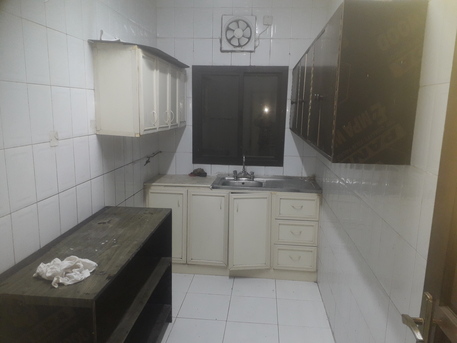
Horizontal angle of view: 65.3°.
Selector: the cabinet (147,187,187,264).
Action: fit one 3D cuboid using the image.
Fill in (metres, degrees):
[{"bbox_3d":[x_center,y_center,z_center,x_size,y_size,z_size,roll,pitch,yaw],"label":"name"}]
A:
[{"bbox_3d":[-0.589,0.506,3.818,0.415,0.795,0.500,2,10,6],"label":"cabinet"}]

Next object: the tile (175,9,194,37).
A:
[{"bbox_3d":[-0.457,-1.547,3.728,0.200,0.303,0.012,2,10,5],"label":"tile"}]

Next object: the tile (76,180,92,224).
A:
[{"bbox_3d":[-0.962,0.225,2.377,0.012,0.303,0.200,2,10,5],"label":"tile"}]

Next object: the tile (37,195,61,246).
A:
[{"bbox_3d":[-0.991,0.291,1.970,0.010,0.300,0.198,2,10,6],"label":"tile"}]

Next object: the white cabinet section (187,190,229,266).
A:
[{"bbox_3d":[-0.178,0.524,3.723,0.400,0.757,0.450,2,10,5],"label":"white cabinet section"}]

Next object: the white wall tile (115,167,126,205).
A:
[{"bbox_3d":[-0.903,0.120,2.965,0.012,0.303,0.200,2,10,5],"label":"white wall tile"}]

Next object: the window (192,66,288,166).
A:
[{"bbox_3d":[0.113,-0.588,3.847,1.005,1.058,0.080,2,10,5],"label":"window"}]

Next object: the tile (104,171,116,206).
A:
[{"bbox_3d":[-0.918,0.155,2.764,0.015,0.300,0.200,2,10,5],"label":"tile"}]

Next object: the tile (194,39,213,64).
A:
[{"bbox_3d":[-0.264,-1.233,3.733,0.200,0.300,0.010,2,10,6],"label":"tile"}]

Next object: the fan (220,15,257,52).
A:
[{"bbox_3d":[0.113,-1.410,3.659,0.350,0.350,0.090,2,10,5],"label":"fan"}]

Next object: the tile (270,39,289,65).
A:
[{"bbox_3d":[0.531,-1.216,3.676,0.200,0.284,0.015,2,10,5],"label":"tile"}]

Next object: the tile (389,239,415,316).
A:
[{"bbox_3d":[0.714,0.426,1.454,0.012,0.303,0.200,2,10,5],"label":"tile"}]

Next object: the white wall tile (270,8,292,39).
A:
[{"bbox_3d":[0.538,-1.498,3.601,0.200,0.300,0.010,2,10,6],"label":"white wall tile"}]

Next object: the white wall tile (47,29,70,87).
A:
[{"bbox_3d":[-0.963,-0.634,2.020,0.012,0.303,0.200,2,10,5],"label":"white wall tile"}]

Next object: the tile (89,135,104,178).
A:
[{"bbox_3d":[-0.932,-0.107,2.516,0.015,0.300,0.200,2,10,5],"label":"tile"}]

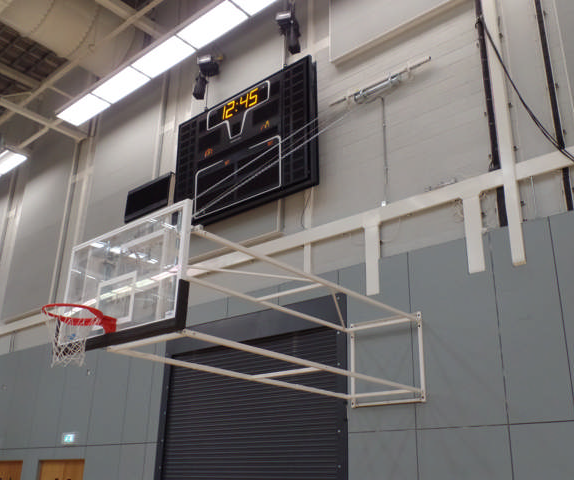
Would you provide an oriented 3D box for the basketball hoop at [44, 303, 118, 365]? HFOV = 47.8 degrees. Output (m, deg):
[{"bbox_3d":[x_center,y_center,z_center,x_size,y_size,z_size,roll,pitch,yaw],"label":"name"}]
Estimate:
[{"bbox_3d":[-1.779,0.813,5.486,0.480,0.460,0.610,-17,-28,39],"label":"basketball hoop"}]

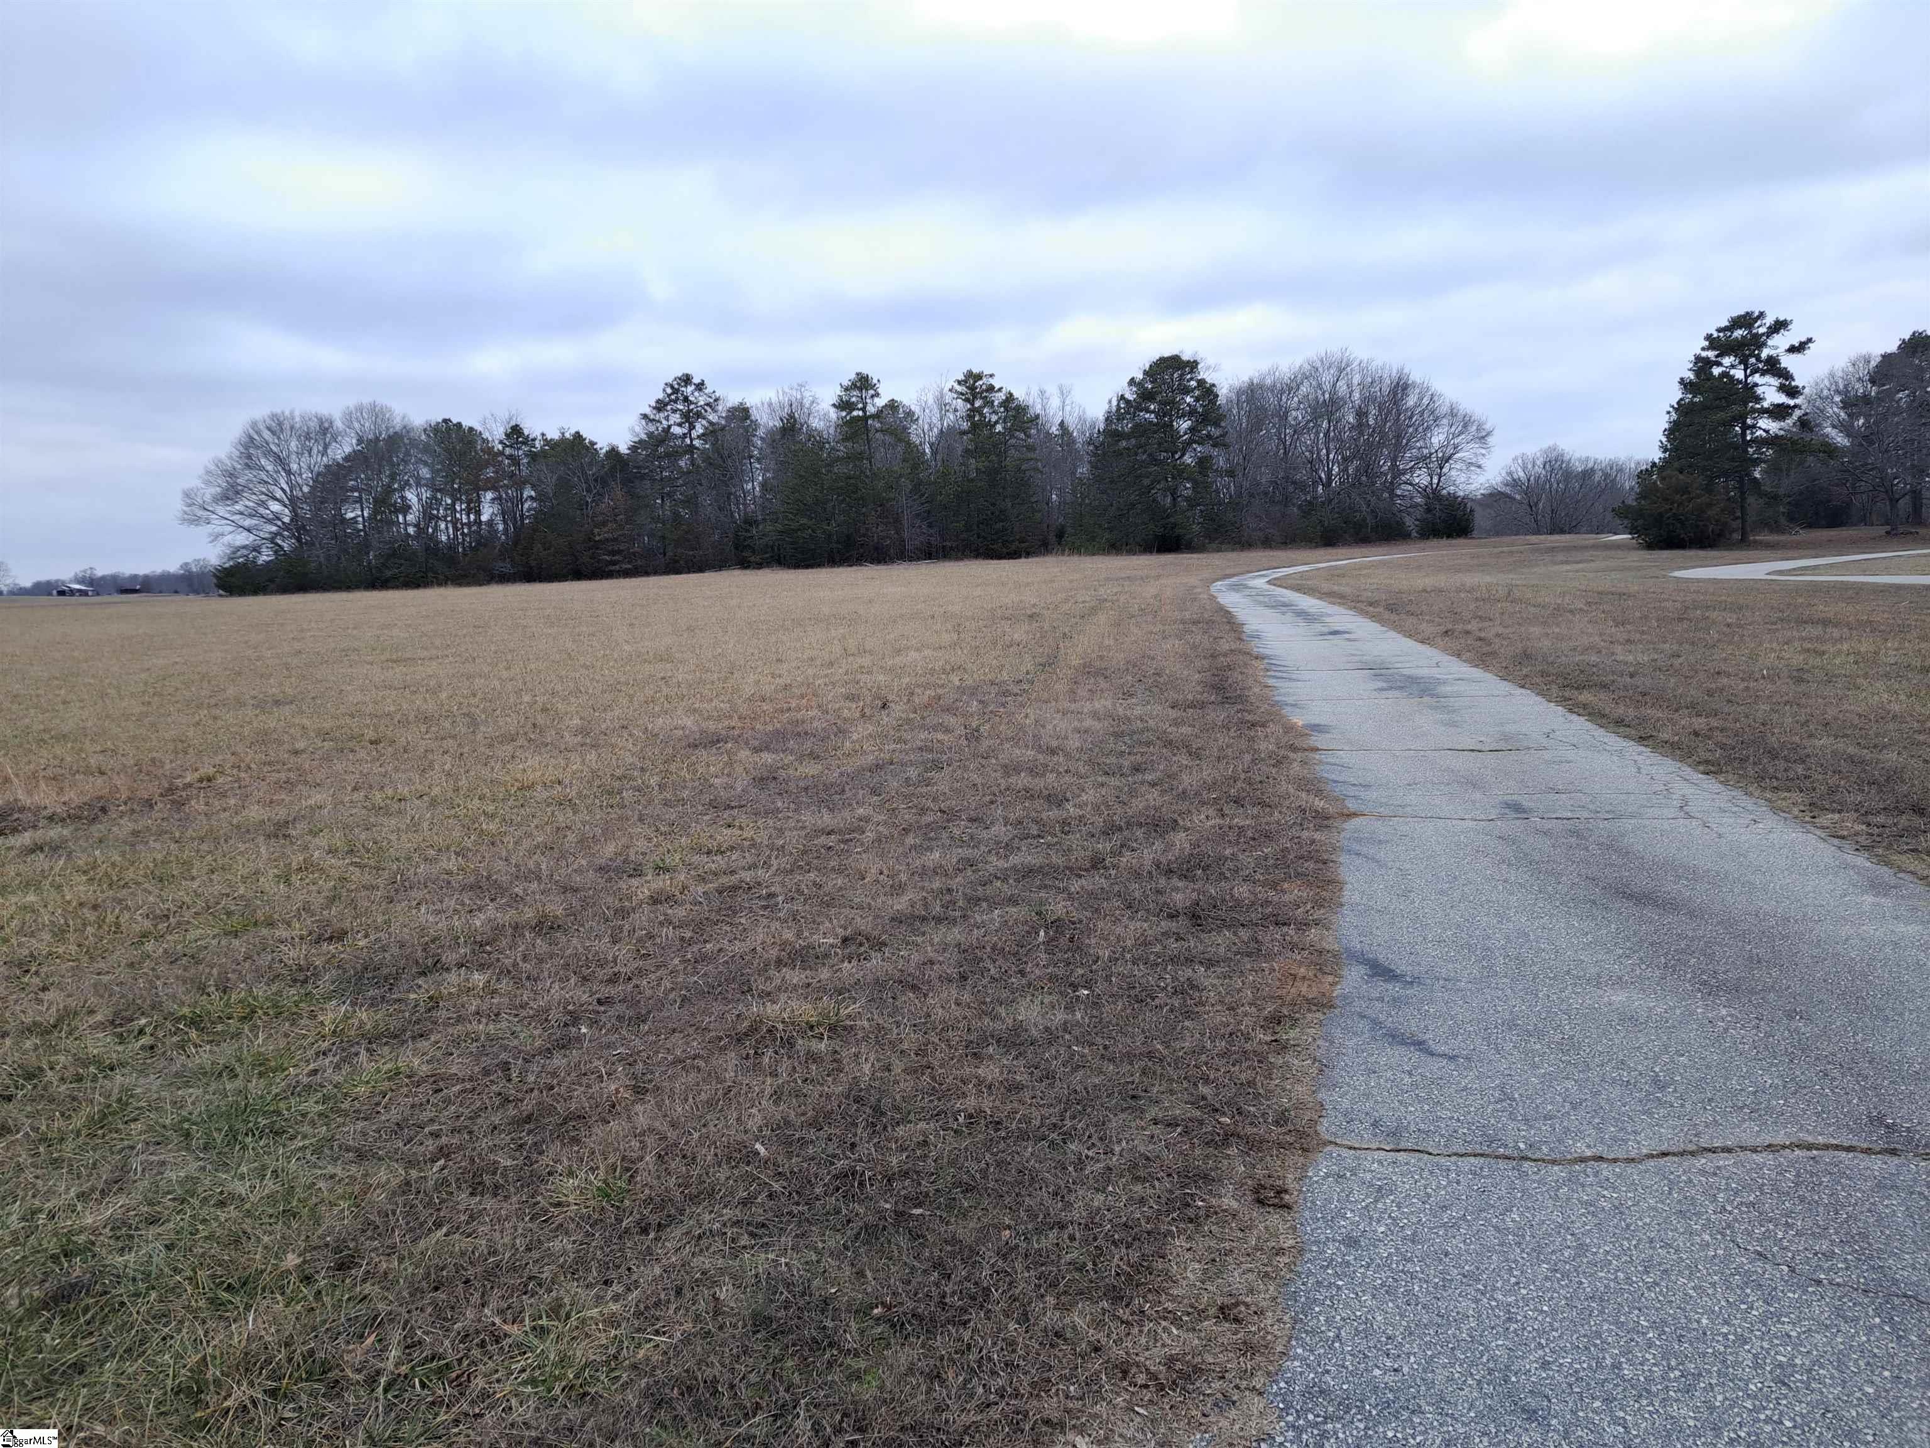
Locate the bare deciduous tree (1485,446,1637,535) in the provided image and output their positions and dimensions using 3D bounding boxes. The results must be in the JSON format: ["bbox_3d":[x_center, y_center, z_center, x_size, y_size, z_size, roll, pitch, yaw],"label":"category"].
[{"bbox_3d":[60.085,-22.665,135.000,14.500,11.000,13.000,3,6,24],"label":"bare deciduous tree"}]

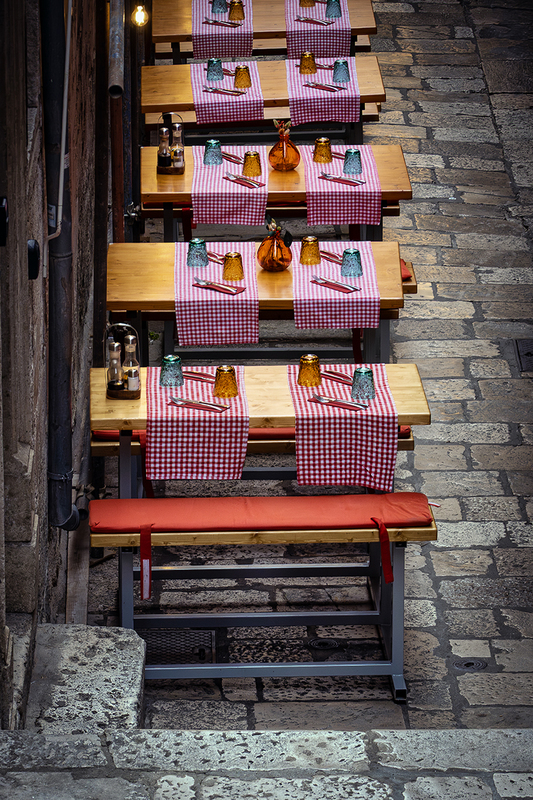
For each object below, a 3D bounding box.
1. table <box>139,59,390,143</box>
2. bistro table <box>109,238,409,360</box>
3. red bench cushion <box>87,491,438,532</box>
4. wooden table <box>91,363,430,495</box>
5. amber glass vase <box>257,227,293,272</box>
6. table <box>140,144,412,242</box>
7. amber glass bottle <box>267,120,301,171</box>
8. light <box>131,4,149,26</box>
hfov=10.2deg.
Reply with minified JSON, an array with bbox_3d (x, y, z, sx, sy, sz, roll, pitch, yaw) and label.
[{"bbox_3d":[-0.023,-1.119,14.657,1.160,0.916,0.708,-1,21,-2],"label":"table"},{"bbox_3d":[-0.047,-0.069,11.892,1.131,0.916,0.708,0,21,-1],"label":"bistro table"},{"bbox_3d":[-0.018,0.376,10.151,1.147,0.033,0.220,0,21,-1],"label":"red bench cushion"},{"bbox_3d":[-0.031,0.401,10.655,1.160,0.916,0.496,-1,21,-3],"label":"wooden table"},{"bbox_3d":[0.030,-0.594,11.744,0.136,0.170,0.136,0,21,0],"label":"amber glass vase"},{"bbox_3d":[0.033,-0.590,13.264,1.160,0.916,0.696,-1,21,-2],"label":"table"},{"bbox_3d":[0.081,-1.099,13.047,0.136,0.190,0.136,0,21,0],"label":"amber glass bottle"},{"bbox_3d":[-0.414,-1.256,9.800,0.057,0.073,0.057,0,21,0],"label":"light"}]

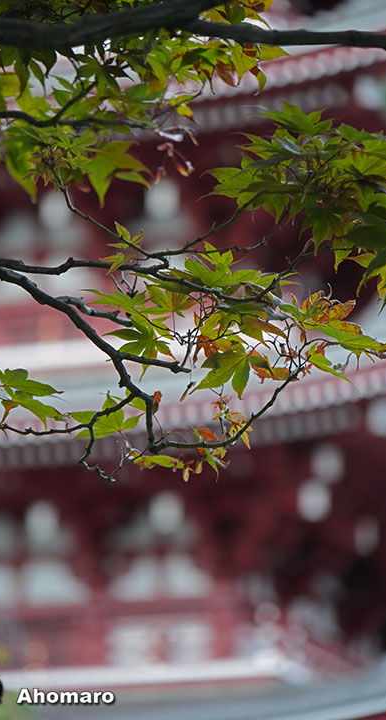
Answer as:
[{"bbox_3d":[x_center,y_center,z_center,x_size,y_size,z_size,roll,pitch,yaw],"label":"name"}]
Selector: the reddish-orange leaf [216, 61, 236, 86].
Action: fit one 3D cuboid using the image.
[{"bbox_3d":[0.030,-0.269,4.500,0.019,0.024,0.012,0,-12,0],"label":"reddish-orange leaf"}]

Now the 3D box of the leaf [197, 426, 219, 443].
[{"bbox_3d":[0.015,0.070,4.500,0.021,0.015,0.012,0,-12,0],"label":"leaf"}]

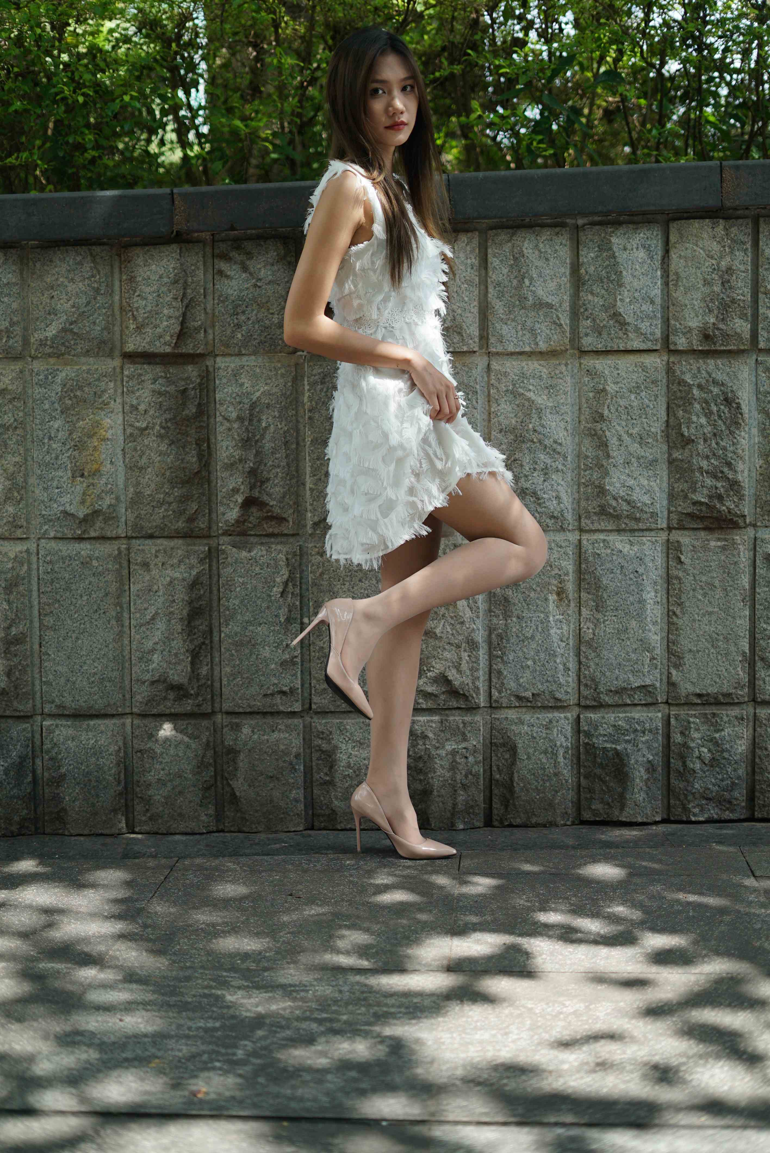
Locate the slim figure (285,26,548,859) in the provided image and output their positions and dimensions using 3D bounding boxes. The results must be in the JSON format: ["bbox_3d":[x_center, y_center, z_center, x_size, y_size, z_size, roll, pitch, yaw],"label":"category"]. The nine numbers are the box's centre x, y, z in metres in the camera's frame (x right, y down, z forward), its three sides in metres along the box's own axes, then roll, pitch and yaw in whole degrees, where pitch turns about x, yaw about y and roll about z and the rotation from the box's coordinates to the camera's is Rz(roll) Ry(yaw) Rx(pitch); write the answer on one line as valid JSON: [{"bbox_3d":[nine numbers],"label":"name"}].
[{"bbox_3d":[0.066,-0.276,3.350,0.530,1.740,0.430,1,5,22],"label":"slim figure"}]

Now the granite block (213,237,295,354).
[{"bbox_3d":[-0.295,-0.631,3.634,0.187,0.265,0.100,-1,4,-2],"label":"granite block"}]

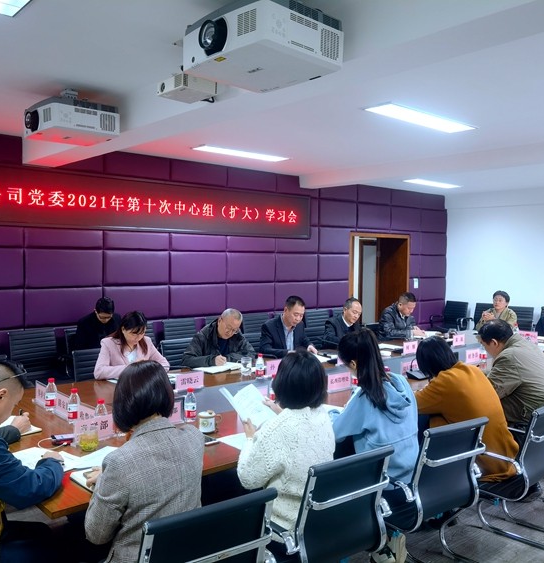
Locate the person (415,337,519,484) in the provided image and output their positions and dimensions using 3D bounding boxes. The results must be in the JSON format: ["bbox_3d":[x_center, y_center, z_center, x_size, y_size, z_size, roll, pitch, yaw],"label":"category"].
[{"bbox_3d":[1.161,0.964,3.647,0.500,1.200,0.840,-1,3,-40],"label":"person"}]

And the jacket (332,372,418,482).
[{"bbox_3d":[0.558,0.746,3.016,0.480,0.570,0.500,-1,3,-41],"label":"jacket"}]

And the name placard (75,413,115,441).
[{"bbox_3d":[-0.849,0.707,2.804,0.212,0.108,0.045,-1,3,-41],"label":"name placard"}]

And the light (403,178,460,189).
[{"bbox_3d":[2.377,-1.452,8.620,1.210,0.060,0.287,-1,3,-41],"label":"light"}]

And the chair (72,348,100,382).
[{"bbox_3d":[-1.208,0.996,4.536,0.540,0.880,0.580,-1,3,-41],"label":"chair"}]

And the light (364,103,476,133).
[{"bbox_3d":[1.252,-1.347,4.810,1.200,0.060,0.300,-1,3,-40],"label":"light"}]

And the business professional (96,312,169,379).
[{"bbox_3d":[-1.073,0.830,4.498,0.540,1.220,0.760,-1,3,-41],"label":"business professional"}]

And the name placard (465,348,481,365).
[{"bbox_3d":[1.745,0.648,5.041,0.220,0.110,0.060,-1,3,-41],"label":"name placard"}]

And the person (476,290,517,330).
[{"bbox_3d":[2.870,0.740,7.523,0.780,1.250,0.550,-1,3,-41],"label":"person"}]

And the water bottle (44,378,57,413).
[{"bbox_3d":[-1.260,0.642,3.336,0.063,0.180,0.063,-1,3,-41],"label":"water bottle"}]

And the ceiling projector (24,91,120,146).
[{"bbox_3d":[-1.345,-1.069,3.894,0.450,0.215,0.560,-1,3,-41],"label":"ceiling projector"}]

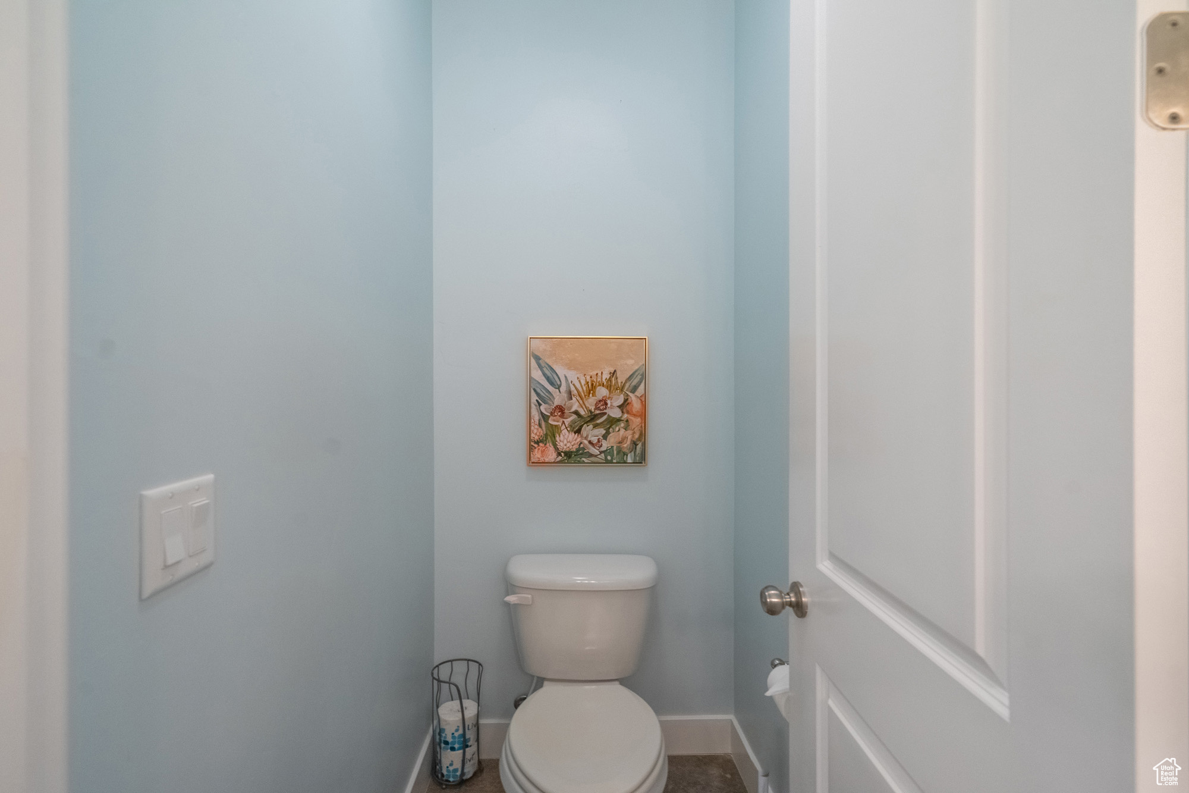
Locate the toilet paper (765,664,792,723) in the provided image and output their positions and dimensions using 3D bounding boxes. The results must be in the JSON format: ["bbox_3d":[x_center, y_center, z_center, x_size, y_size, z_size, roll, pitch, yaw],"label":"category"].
[{"bbox_3d":[0.485,0.710,1.260,0.110,0.110,0.105,0,1,-3],"label":"toilet paper"}]

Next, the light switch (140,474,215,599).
[{"bbox_3d":[-0.514,0.166,0.656,0.012,0.120,0.122,0,1,-3],"label":"light switch"}]

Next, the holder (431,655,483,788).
[{"bbox_3d":[-0.466,1.102,1.785,0.170,0.360,0.170,0,1,0],"label":"holder"}]

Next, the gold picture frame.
[{"bbox_3d":[-0.024,0.018,1.905,0.422,0.460,0.034,0,1,-3],"label":"gold picture frame"}]

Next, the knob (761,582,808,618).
[{"bbox_3d":[0.354,0.377,0.985,0.072,0.066,0.066,0,1,-2],"label":"knob"}]

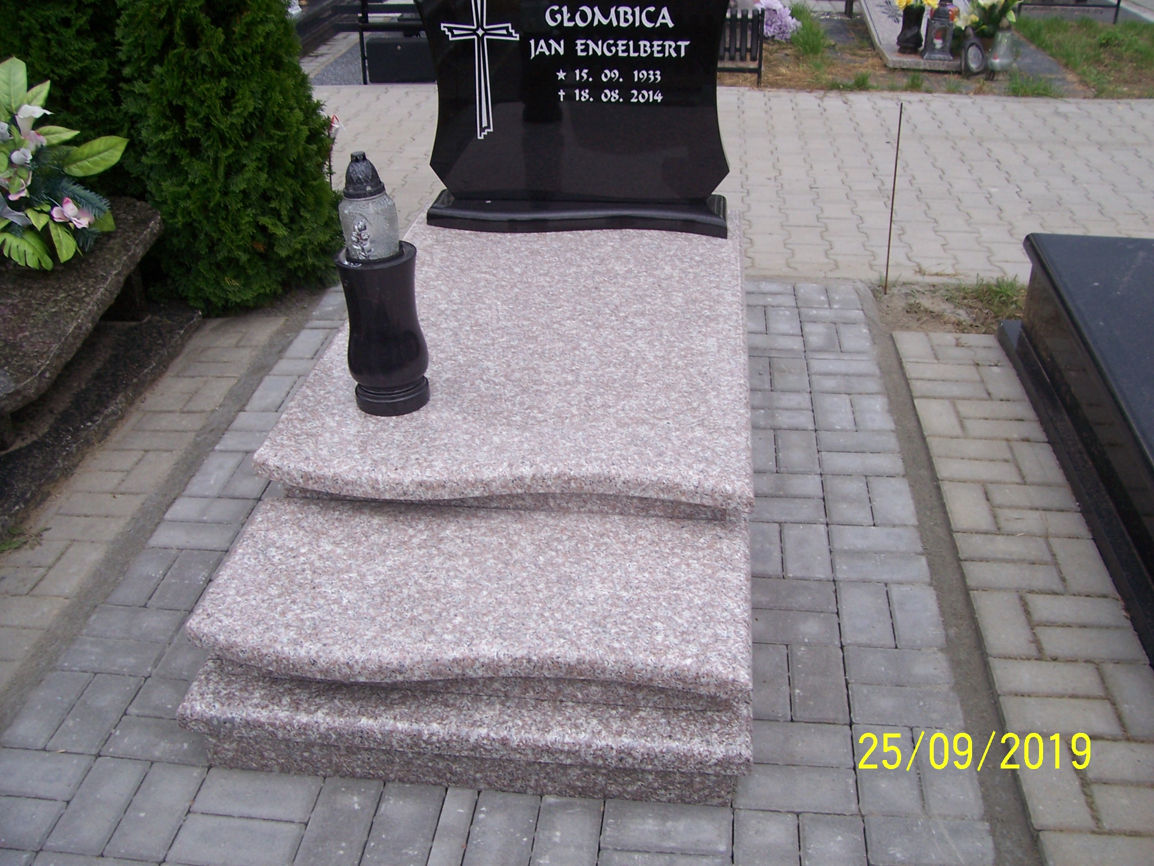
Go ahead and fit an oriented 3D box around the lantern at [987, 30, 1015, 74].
[{"bbox_3d":[2.297,-2.081,6.126,0.150,0.230,0.150,2,31,7],"label":"lantern"}]

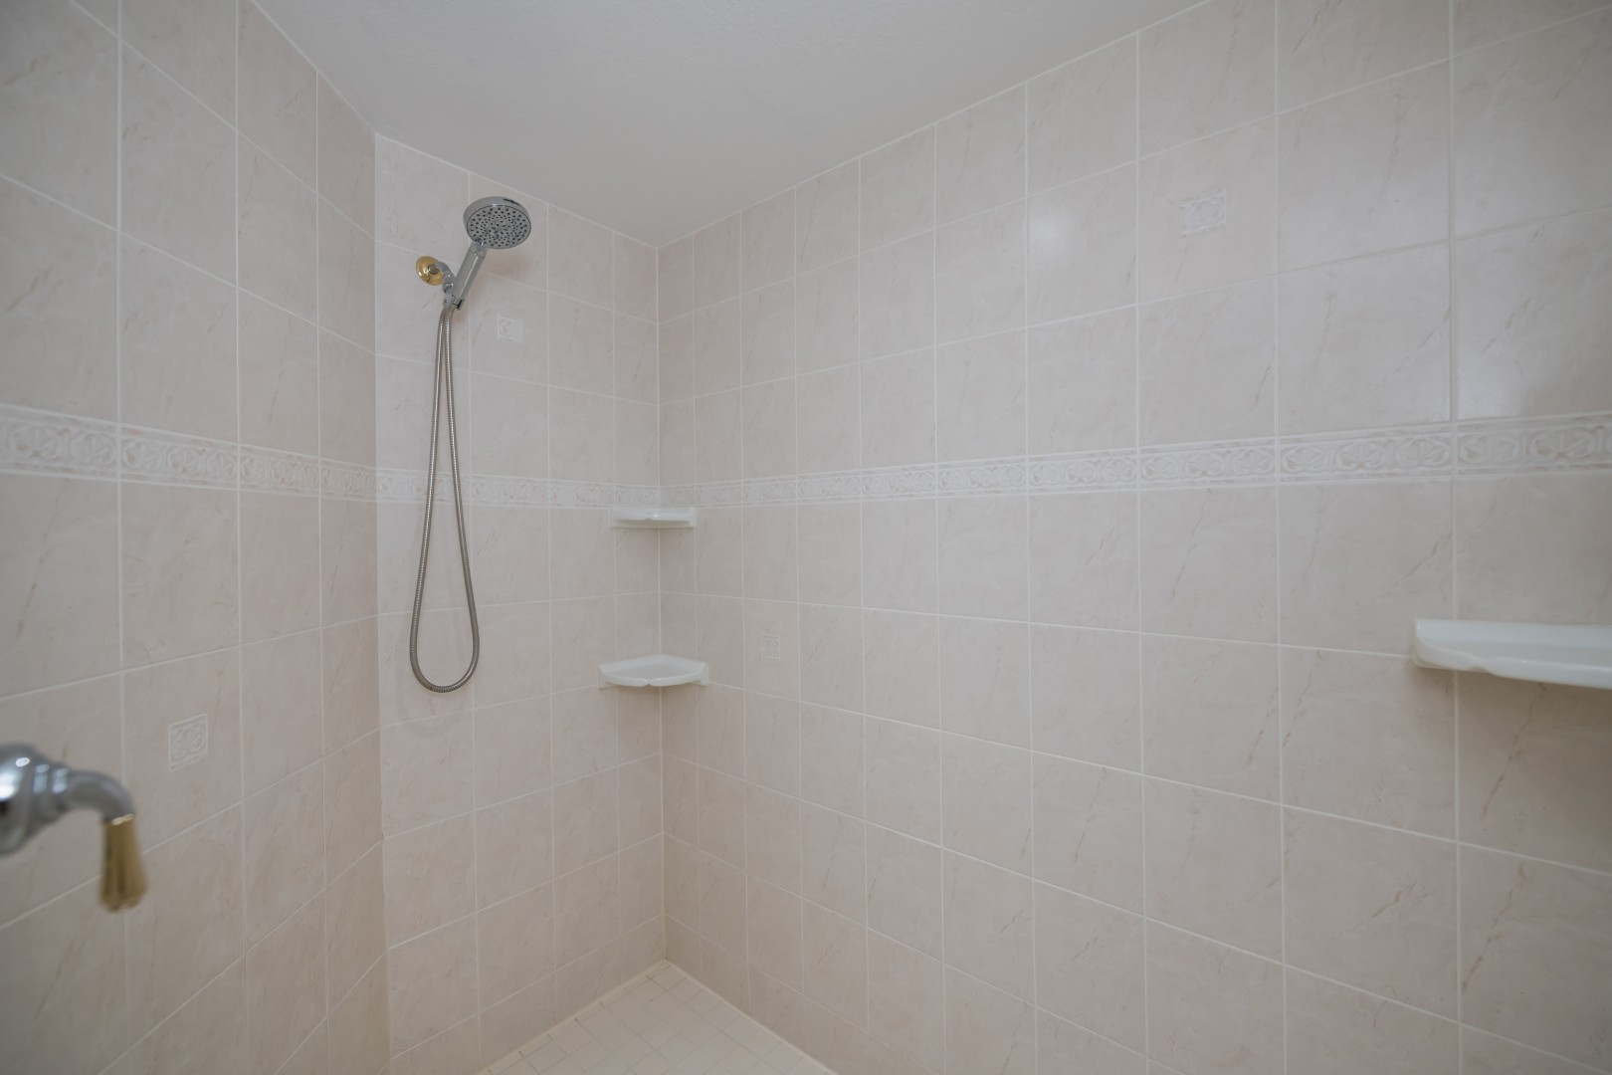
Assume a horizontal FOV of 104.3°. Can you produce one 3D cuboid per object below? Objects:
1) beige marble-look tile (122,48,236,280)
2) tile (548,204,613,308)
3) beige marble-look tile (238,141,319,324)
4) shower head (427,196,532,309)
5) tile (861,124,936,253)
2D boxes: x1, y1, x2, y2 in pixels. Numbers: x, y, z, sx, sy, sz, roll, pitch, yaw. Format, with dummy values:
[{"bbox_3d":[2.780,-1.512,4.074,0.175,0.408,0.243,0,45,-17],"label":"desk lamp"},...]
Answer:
[{"bbox_3d":[-0.929,-0.537,0.931,0.010,0.254,0.196,0,1,-6],"label":"beige marble-look tile"},{"bbox_3d":[-0.653,-0.799,1.810,0.009,0.234,0.199,0,0,39],"label":"tile"},{"bbox_3d":[-0.963,-0.547,1.145,0.009,0.250,0.200,0,0,-5],"label":"beige marble-look tile"},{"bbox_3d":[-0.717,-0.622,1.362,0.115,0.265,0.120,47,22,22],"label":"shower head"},{"bbox_3d":[0.210,-0.797,1.454,0.199,0.234,0.009,0,0,39],"label":"tile"}]

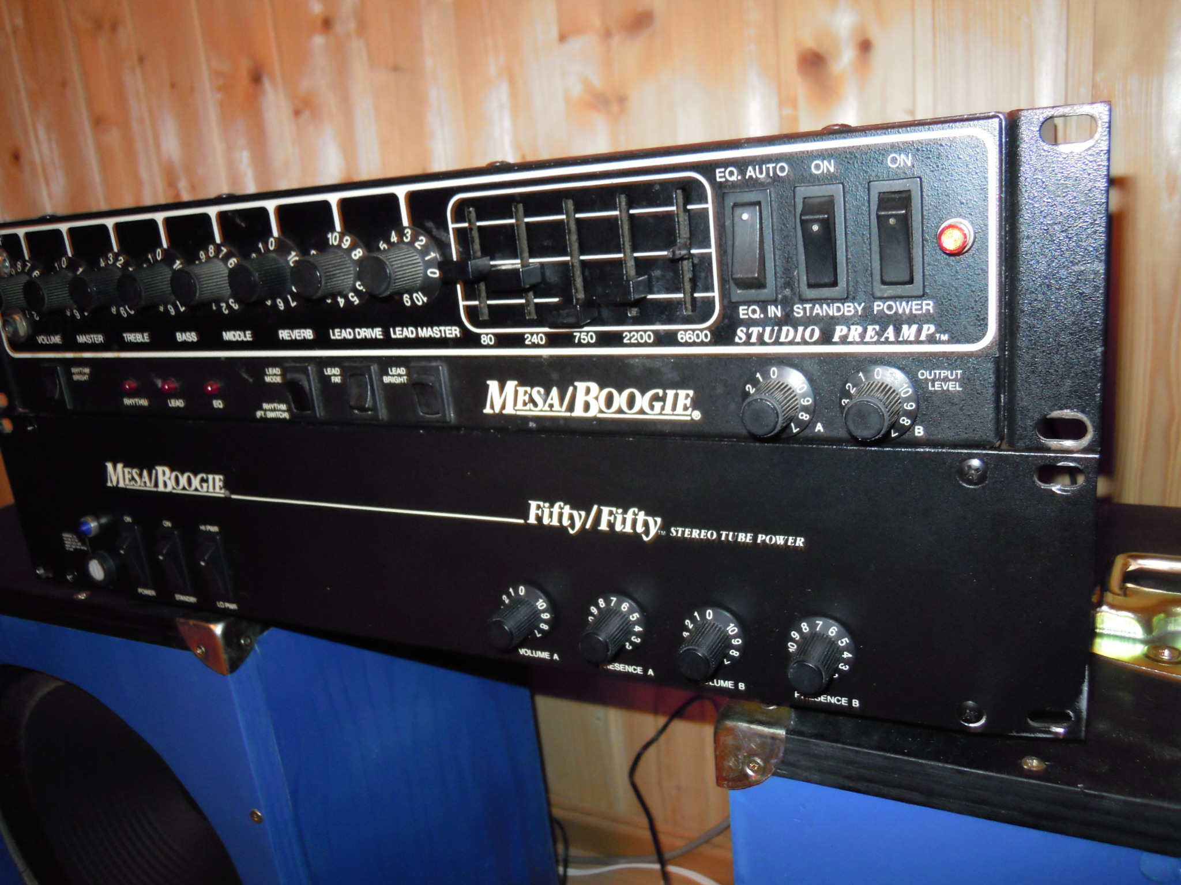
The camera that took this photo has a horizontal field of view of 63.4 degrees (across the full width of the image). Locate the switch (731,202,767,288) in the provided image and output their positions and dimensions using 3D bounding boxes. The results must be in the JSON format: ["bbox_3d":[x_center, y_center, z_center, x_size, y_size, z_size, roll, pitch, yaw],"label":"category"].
[{"bbox_3d":[0.045,-0.056,0.275,0.008,0.025,0.007,2,18,27],"label":"switch"}]

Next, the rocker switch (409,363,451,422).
[{"bbox_3d":[-0.059,-0.017,0.345,0.015,0.021,0.005,2,18,27],"label":"rocker switch"}]

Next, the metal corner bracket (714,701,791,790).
[{"bbox_3d":[0.059,0.100,0.325,0.025,0.025,0.030,2,18,27],"label":"metal corner bracket"}]

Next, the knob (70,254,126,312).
[{"bbox_3d":[-0.201,-0.063,0.394,0.028,0.028,0.019,2,18,27],"label":"knob"}]

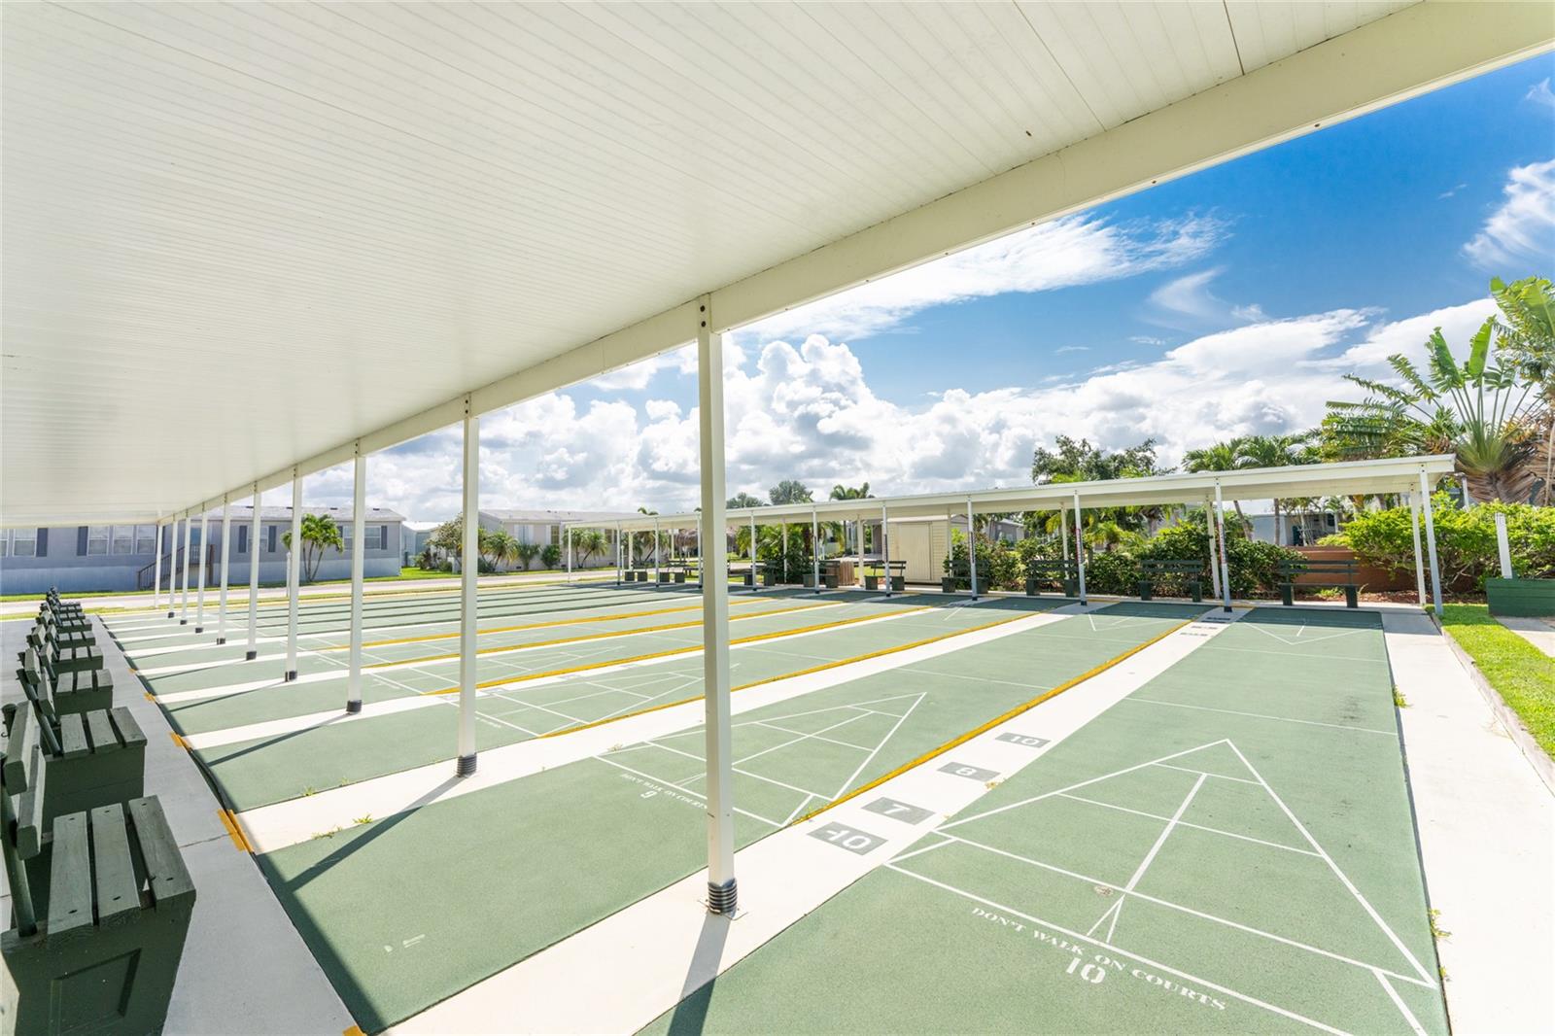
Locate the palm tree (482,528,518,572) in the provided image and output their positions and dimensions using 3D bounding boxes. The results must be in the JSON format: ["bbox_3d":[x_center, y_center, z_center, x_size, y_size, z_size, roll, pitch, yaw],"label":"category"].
[{"bbox_3d":[-19.939,2.316,43.515,2.465,3.061,2.300,0,-3,-25],"label":"palm tree"}]

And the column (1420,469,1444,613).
[{"bbox_3d":[11.373,0.439,10.507,0.110,2.700,0.110,-4,-4,42],"label":"column"}]

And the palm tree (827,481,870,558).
[{"bbox_3d":[6.146,0.370,52.142,3.500,6.627,3.325,-2,-3,7],"label":"palm tree"}]

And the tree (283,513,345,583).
[{"bbox_3d":[-26.097,1.709,34.039,2.823,3.968,2.800,1,-3,-37],"label":"tree"}]

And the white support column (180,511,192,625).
[{"bbox_3d":[-13.856,1.149,14.195,0.085,2.560,0.085,-3,-4,42],"label":"white support column"}]

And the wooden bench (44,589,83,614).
[{"bbox_3d":[-16.109,2.037,13.709,1.340,0.960,0.500,-4,-4,41],"label":"wooden bench"}]

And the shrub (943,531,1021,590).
[{"bbox_3d":[6.746,1.400,19.920,2.427,2.002,1.900,-2,-3,19],"label":"shrub"}]

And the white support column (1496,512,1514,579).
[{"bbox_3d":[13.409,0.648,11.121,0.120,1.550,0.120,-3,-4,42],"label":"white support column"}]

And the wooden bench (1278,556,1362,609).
[{"bbox_3d":[11.873,1.453,13.255,1.320,0.950,0.500,-3,-4,42],"label":"wooden bench"}]

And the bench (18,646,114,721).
[{"bbox_3d":[-6.099,1.423,5.237,1.250,0.930,0.500,-3,-4,42],"label":"bench"}]

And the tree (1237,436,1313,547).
[{"bbox_3d":[21.438,-0.676,26.125,2.750,5.825,2.612,-3,-3,39],"label":"tree"}]

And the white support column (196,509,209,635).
[{"bbox_3d":[-11.923,1.035,12.550,0.085,2.560,0.085,-3,-4,42],"label":"white support column"}]

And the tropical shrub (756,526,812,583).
[{"bbox_3d":[0.282,1.538,25.529,2.360,2.463,1.900,-1,-3,1],"label":"tropical shrub"}]

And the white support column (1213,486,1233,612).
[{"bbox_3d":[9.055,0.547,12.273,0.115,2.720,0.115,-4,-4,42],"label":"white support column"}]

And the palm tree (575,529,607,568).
[{"bbox_3d":[-14.937,2.417,48.066,2.300,3.098,2.185,0,-3,-17],"label":"palm tree"}]

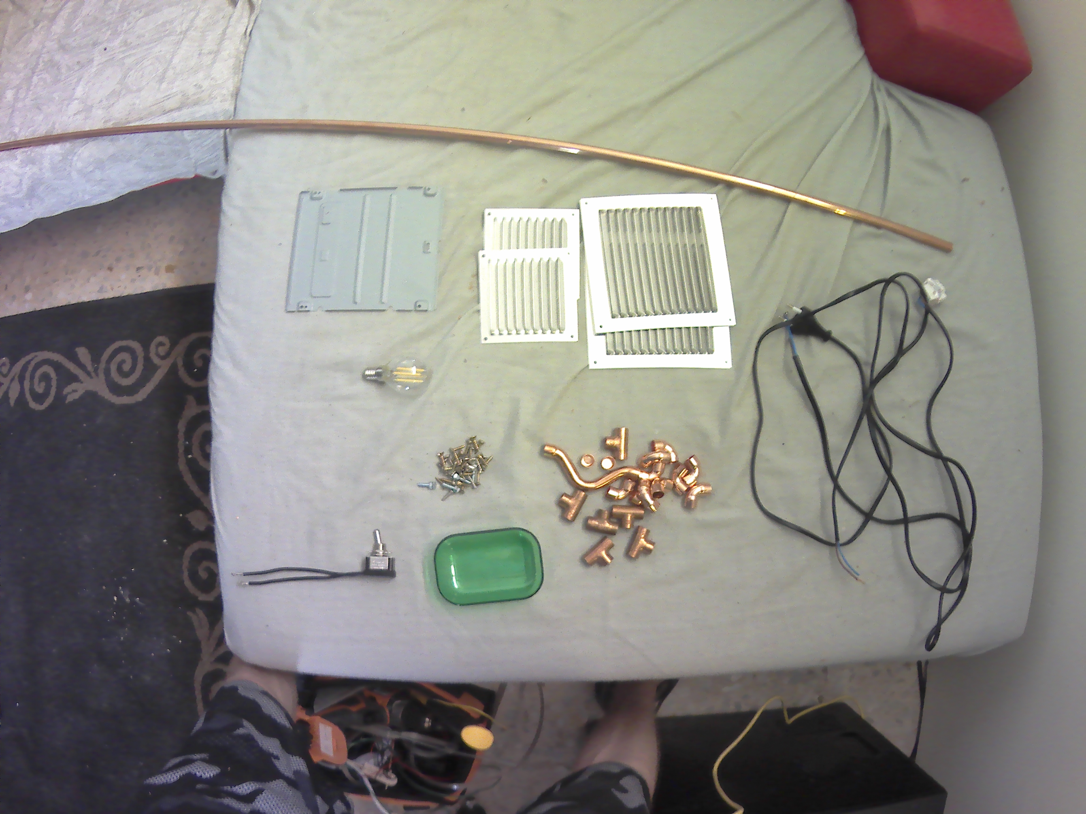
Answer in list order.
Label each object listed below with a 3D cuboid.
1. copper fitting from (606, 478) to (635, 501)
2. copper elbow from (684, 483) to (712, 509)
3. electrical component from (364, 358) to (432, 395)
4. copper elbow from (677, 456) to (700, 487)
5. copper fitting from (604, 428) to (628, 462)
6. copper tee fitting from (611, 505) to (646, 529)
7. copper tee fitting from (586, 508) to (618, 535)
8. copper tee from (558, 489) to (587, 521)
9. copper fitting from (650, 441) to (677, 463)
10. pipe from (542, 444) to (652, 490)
[{"bbox_3d":[0.087,0.093,0.636,0.029,0.016,0.028,14,84,2],"label":"copper fitting"},{"bbox_3d":[0.174,0.101,0.635,0.030,0.016,0.029,3,84,0],"label":"copper elbow"},{"bbox_3d":[-0.169,-0.035,0.653,0.078,0.045,0.045,-2,83,8],"label":"electrical component"},{"bbox_3d":[0.167,0.073,0.644,0.027,0.018,0.027,-34,85,-5],"label":"copper elbow"},{"bbox_3d":[0.085,0.044,0.660,0.027,0.017,0.038,-1,83,-1],"label":"copper fitting"},{"bbox_3d":[0.099,0.127,0.650,0.037,0.017,0.027,2,83,-1],"label":"copper tee fitting"},{"bbox_3d":[0.067,0.129,0.633,0.035,0.015,0.025,9,84,1],"label":"copper tee fitting"},{"bbox_3d":[0.032,0.108,0.635,0.025,0.015,0.034,27,84,3],"label":"copper tee"},{"bbox_3d":[0.137,0.050,0.639,0.029,0.015,0.025,0,79,-1],"label":"copper fitting"},{"bbox_3d":[0.059,0.076,0.649,0.124,0.019,0.040,14,83,5],"label":"pipe"}]

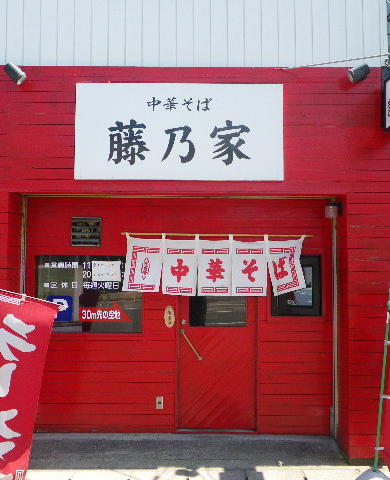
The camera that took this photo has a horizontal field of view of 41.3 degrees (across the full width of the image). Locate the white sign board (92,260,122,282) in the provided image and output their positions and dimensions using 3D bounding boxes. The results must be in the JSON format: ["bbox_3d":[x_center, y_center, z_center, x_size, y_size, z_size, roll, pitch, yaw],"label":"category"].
[{"bbox_3d":[-0.864,0.308,5.071,0.288,0.194,0.010,0,-3,0],"label":"white sign board"}]

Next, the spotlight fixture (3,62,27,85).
[{"bbox_3d":[-1.555,-1.442,4.485,0.185,0.105,0.105,39,-7,-4],"label":"spotlight fixture"}]

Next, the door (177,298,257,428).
[{"bbox_3d":[0.214,0.953,5.056,0.781,1.777,0.050,0,-3,0],"label":"door"}]

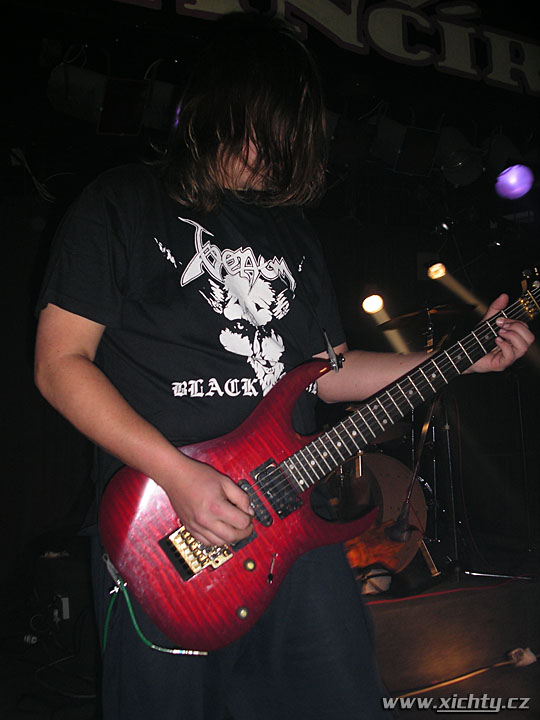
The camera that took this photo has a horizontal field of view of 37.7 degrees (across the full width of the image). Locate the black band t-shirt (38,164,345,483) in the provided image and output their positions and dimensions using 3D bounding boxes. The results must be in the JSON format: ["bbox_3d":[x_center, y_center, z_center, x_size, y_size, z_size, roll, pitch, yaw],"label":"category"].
[{"bbox_3d":[-0.118,-0.022,1.390,0.510,0.660,0.320,2,-4,-32],"label":"black band t-shirt"}]

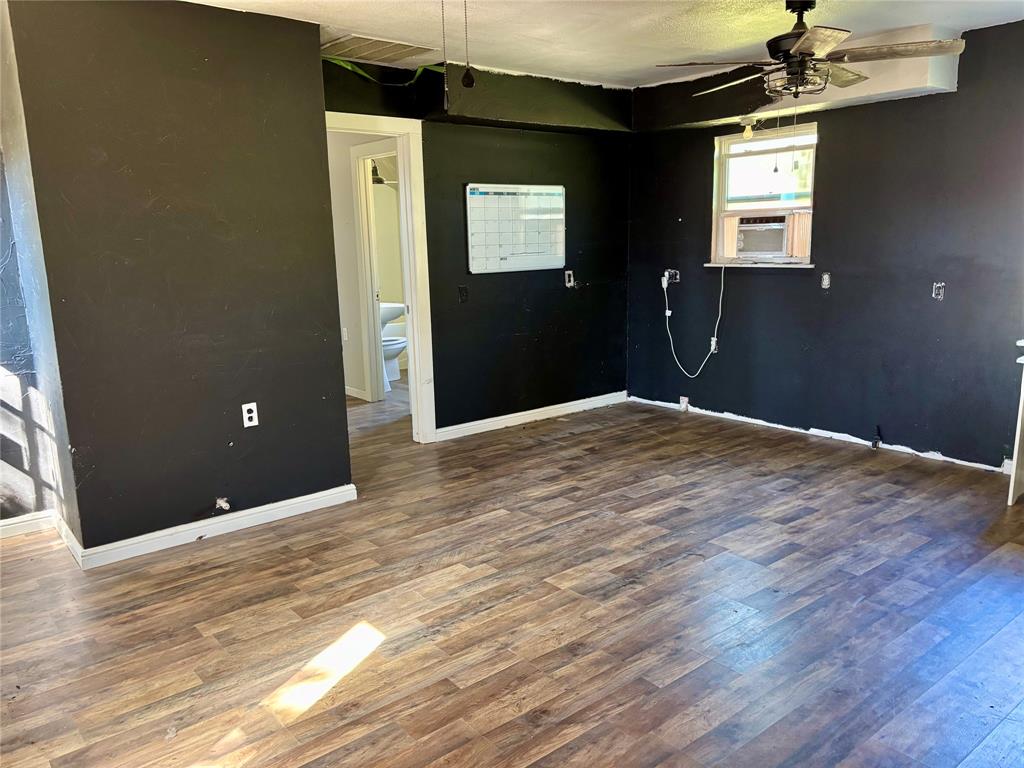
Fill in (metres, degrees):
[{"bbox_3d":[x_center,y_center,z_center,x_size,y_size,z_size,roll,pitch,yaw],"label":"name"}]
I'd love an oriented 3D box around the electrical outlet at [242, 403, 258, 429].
[{"bbox_3d":[-1.278,0.153,3.764,0.070,0.113,0.010,-10,14,-38],"label":"electrical outlet"}]

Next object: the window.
[{"bbox_3d":[1.750,-1.281,5.340,0.120,0.911,0.802,-10,14,-38],"label":"window"}]

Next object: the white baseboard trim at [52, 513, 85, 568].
[{"bbox_3d":[-2.092,0.727,3.635,0.017,0.093,0.697,-10,14,-38],"label":"white baseboard trim"}]

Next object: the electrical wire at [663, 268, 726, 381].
[{"bbox_3d":[1.376,-0.470,5.884,0.050,0.840,0.537,-10,14,-38],"label":"electrical wire"}]

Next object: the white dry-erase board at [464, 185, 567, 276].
[{"bbox_3d":[0.057,-1.130,5.585,0.917,0.609,0.020,-10,14,-38],"label":"white dry-erase board"}]

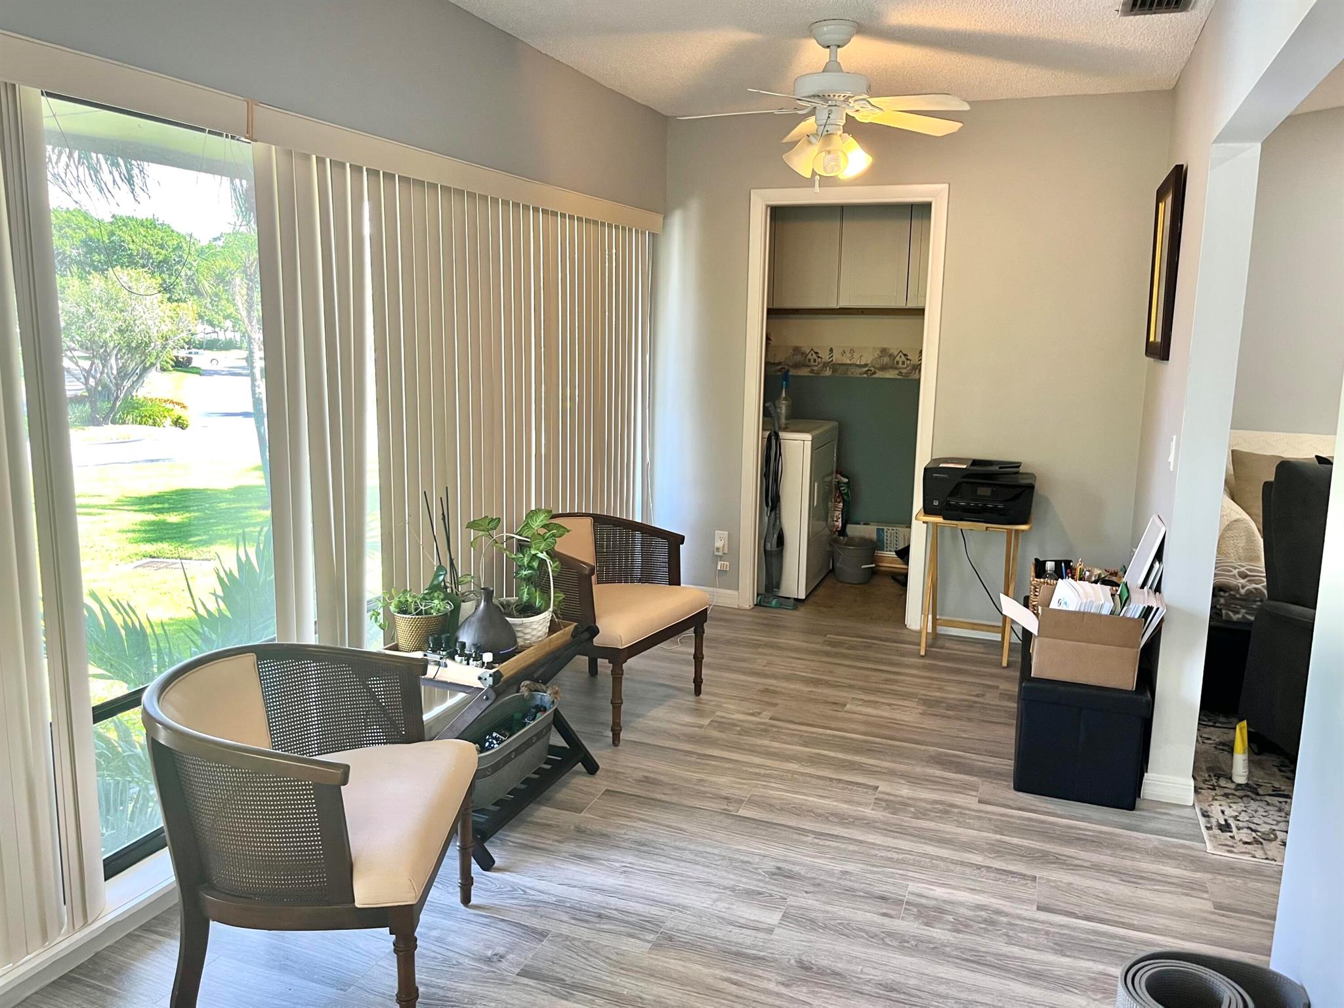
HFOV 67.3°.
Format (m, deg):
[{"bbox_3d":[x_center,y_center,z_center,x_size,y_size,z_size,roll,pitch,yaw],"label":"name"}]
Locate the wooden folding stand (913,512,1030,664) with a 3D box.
[{"bbox_3d":[1.355,0.363,4.582,0.485,0.652,0.370,5,11,21],"label":"wooden folding stand"}]

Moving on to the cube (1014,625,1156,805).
[{"bbox_3d":[1.349,0.729,3.331,0.375,0.367,0.375,5,11,21],"label":"cube"}]

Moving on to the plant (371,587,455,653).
[{"bbox_3d":[-0.732,0.334,2.890,0.230,0.198,0.200,5,11,21],"label":"plant"}]

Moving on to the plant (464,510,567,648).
[{"bbox_3d":[-0.460,0.214,3.012,0.290,0.405,0.270,1,10,0],"label":"plant"}]

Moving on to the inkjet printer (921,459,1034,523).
[{"bbox_3d":[1.377,-0.062,4.530,0.460,0.228,0.380,5,11,21],"label":"inkjet printer"}]

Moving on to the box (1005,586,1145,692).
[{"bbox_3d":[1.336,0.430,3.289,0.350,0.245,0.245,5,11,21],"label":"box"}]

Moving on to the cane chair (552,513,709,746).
[{"bbox_3d":[-0.263,0.424,3.857,0.610,0.720,0.620,7,12,31],"label":"cane chair"}]

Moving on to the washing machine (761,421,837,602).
[{"bbox_3d":[0.532,-0.035,5.838,0.700,0.960,0.670,5,11,21],"label":"washing machine"}]

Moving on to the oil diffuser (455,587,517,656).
[{"bbox_3d":[-0.527,0.341,2.875,0.168,0.195,0.168,1,10,0],"label":"oil diffuser"}]

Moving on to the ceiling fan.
[{"bbox_3d":[0.553,-1.386,3.507,1.060,0.505,1.060,5,11,21],"label":"ceiling fan"}]

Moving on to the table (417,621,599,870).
[{"bbox_3d":[-0.545,0.641,3.041,0.440,0.565,0.690,5,11,21],"label":"table"}]

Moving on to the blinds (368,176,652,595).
[{"bbox_3d":[-0.503,-0.274,4.088,0.090,1.765,2.165,5,11,21],"label":"blinds"}]

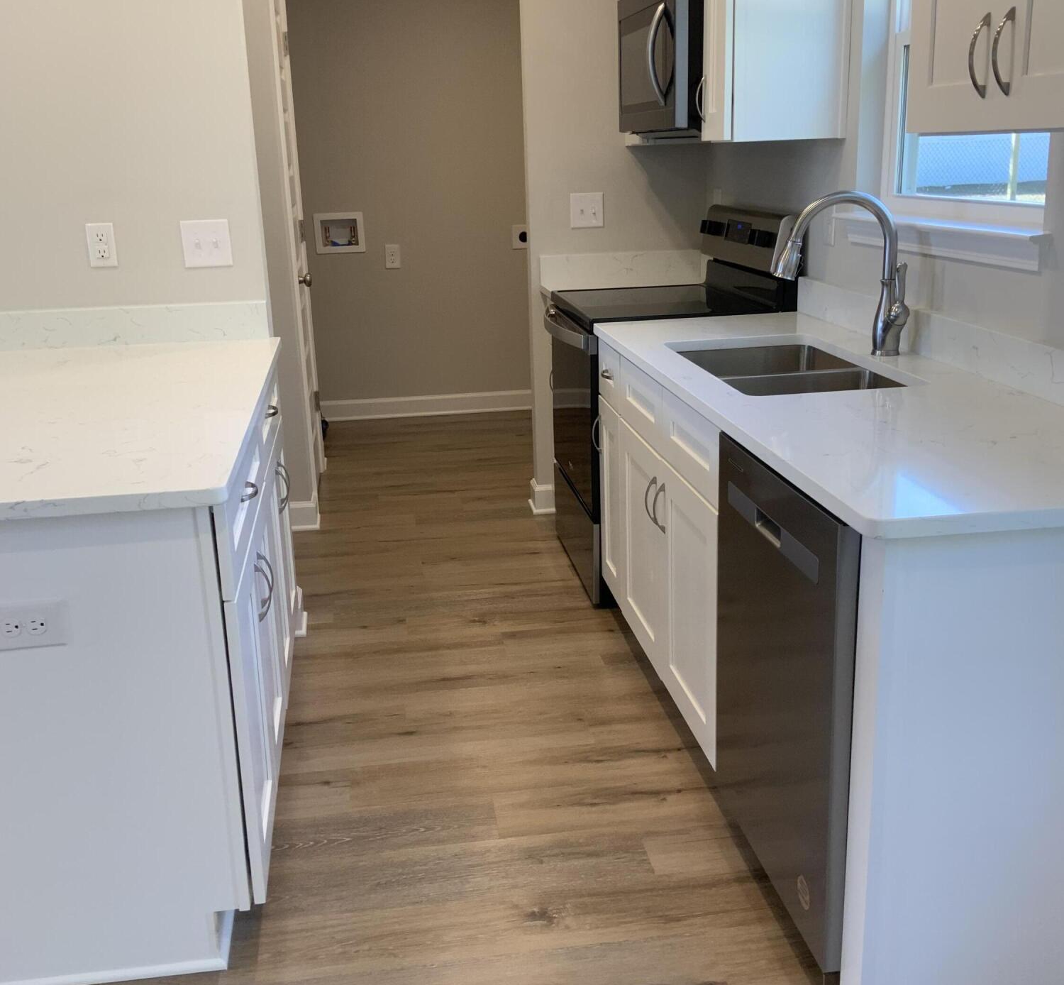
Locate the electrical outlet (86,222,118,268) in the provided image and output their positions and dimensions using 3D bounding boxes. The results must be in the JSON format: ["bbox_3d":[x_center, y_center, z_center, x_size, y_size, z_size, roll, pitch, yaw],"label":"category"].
[{"bbox_3d":[-1.179,-0.676,3.257,0.070,0.116,0.010,-4,16,-7],"label":"electrical outlet"}]

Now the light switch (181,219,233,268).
[{"bbox_3d":[-0.900,-0.688,3.290,0.126,0.125,0.014,-4,16,-7],"label":"light switch"}]

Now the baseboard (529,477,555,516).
[{"bbox_3d":[0.042,0.012,4.719,0.098,0.113,0.141,-4,16,-7],"label":"baseboard"}]

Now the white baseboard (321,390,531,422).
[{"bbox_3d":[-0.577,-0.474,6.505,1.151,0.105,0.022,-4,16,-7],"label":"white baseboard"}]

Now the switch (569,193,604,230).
[{"bbox_3d":[0.205,-1.040,4.388,0.120,0.125,0.014,-4,16,-7],"label":"switch"}]

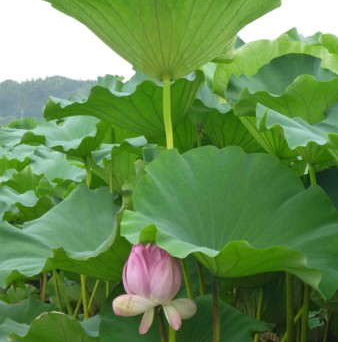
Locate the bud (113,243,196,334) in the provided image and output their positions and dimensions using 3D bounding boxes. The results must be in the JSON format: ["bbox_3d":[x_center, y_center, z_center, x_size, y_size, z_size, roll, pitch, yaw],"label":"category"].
[{"bbox_3d":[-0.026,0.212,1.880,0.150,0.165,0.135,0,3,0],"label":"bud"}]

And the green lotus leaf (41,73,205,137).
[{"bbox_3d":[-0.111,-0.164,2.600,0.400,0.165,0.350,0,3,0],"label":"green lotus leaf"}]

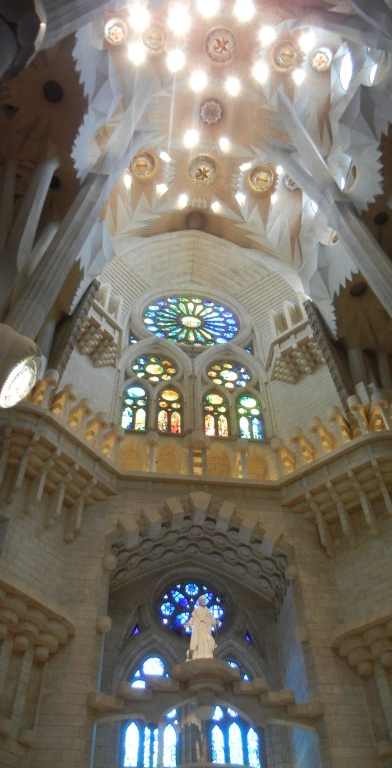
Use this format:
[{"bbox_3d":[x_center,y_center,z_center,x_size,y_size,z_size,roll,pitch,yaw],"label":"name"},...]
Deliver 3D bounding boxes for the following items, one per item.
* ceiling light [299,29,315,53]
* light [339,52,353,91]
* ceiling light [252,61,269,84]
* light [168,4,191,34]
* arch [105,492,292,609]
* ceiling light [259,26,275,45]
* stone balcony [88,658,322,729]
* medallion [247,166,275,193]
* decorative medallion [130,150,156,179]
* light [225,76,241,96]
[{"bbox_3d":[6.239,-19.396,37.583,0.920,0.400,1.100,6,-53,-6],"label":"ceiling light"},{"bbox_3d":[8.255,-17.256,36.753,0.500,1.900,1.900,6,-53,-6],"label":"light"},{"bbox_3d":[3.825,-18.472,39.470,0.873,0.600,0.873,5,-53,-5],"label":"ceiling light"},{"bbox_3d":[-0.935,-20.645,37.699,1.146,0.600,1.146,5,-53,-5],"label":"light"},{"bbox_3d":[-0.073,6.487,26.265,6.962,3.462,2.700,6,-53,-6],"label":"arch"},{"bbox_3d":[3.960,-19.575,37.386,0.920,0.400,0.950,-1,-53,-1],"label":"ceiling light"},{"bbox_3d":[0.344,9.337,20.048,6.871,1.400,1.400,5,-53,-5],"label":"stone balcony"},{"bbox_3d":[4.267,-13.389,43.365,1.626,0.380,1.626,5,-53,-5],"label":"medallion"},{"bbox_3d":[-3.365,-14.071,42.667,1.600,0.380,1.600,5,-53,-5],"label":"decorative medallion"},{"bbox_3d":[2.138,-17.423,38.982,0.950,0.400,1.020,-1,-53,-1],"label":"light"}]

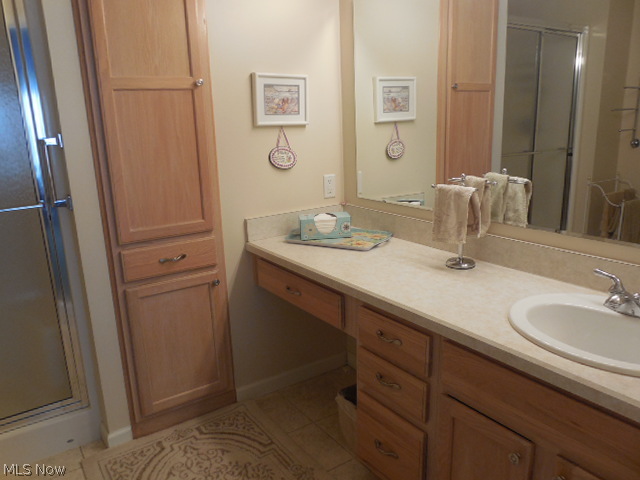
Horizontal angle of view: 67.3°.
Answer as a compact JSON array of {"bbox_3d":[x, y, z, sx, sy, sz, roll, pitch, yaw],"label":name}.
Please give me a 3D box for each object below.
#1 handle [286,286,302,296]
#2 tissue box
[{"bbox_3d":[-0.102,0.203,1.900,0.026,0.019,0.104,-11,16,-33],"label":"handle"},{"bbox_3d":[0.023,-0.064,2.214,0.226,0.093,0.127,-3,14,-5],"label":"tissue box"}]

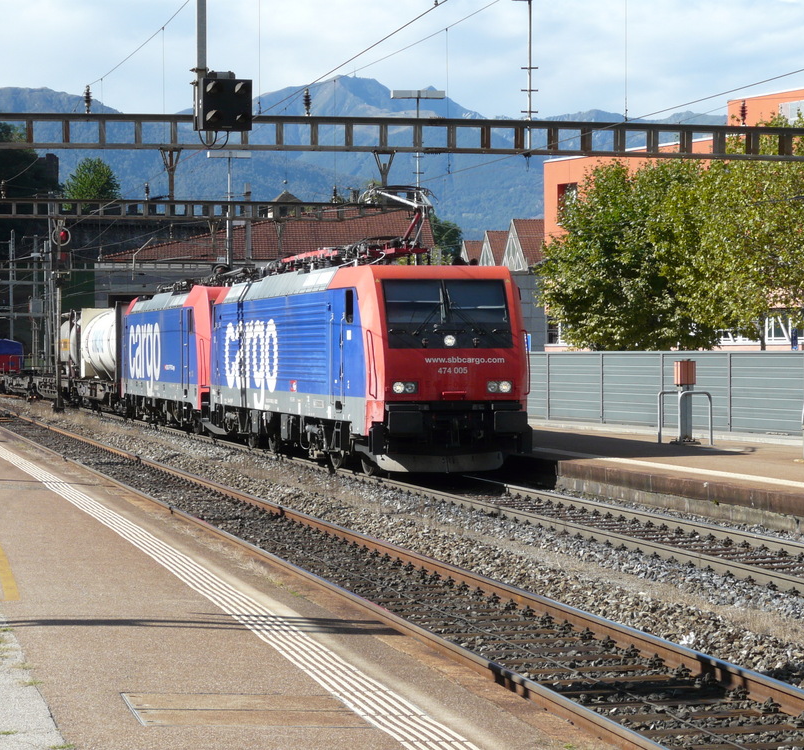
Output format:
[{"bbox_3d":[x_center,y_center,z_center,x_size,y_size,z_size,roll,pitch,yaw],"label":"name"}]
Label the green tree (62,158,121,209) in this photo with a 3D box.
[{"bbox_3d":[-32.245,-19.441,255.000,6.100,6.500,6.000,0,1,-6],"label":"green tree"}]

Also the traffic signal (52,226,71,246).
[{"bbox_3d":[-12.341,-5.004,89.000,0.680,0.720,0.320,0,1,-12],"label":"traffic signal"}]

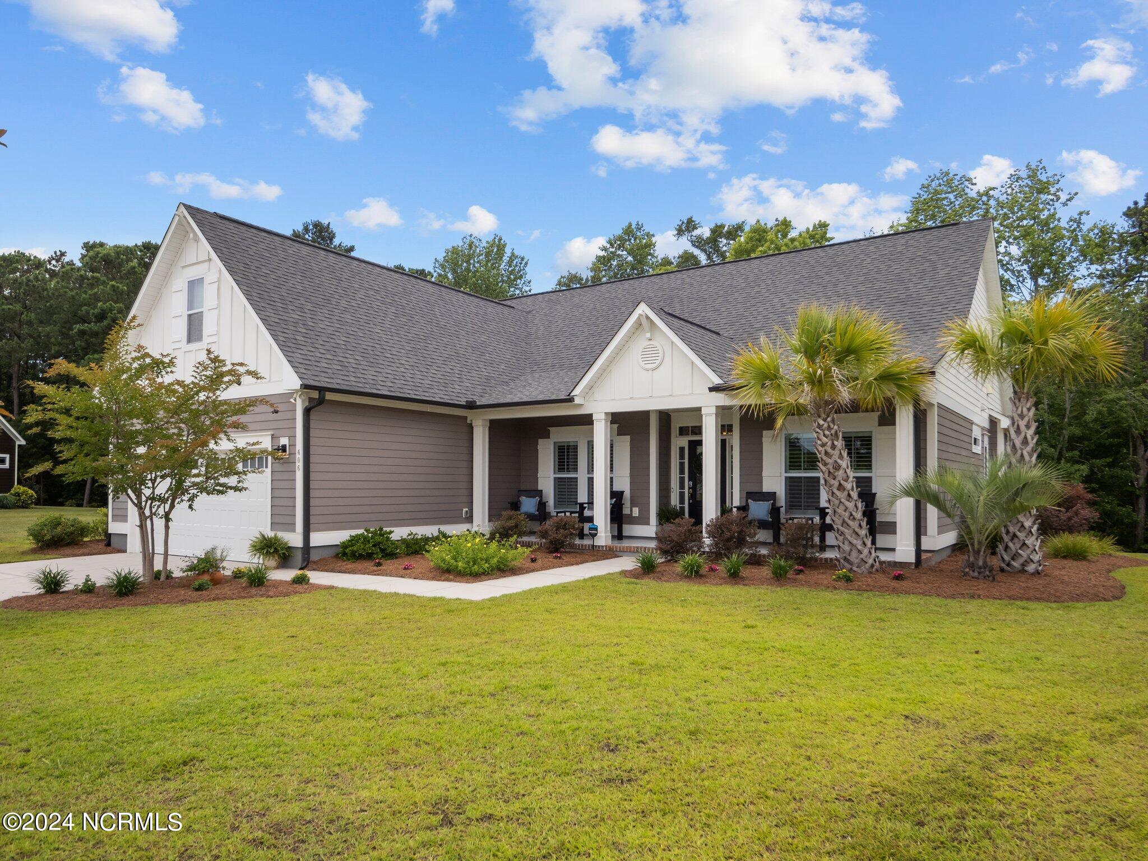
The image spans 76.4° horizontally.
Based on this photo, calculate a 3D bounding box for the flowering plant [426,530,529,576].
[{"bbox_3d":[-1.540,1.946,11.600,1.628,0.677,1.400,0,-3,-7],"label":"flowering plant"}]

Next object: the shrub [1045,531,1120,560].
[{"bbox_3d":[8.774,1.990,12.600,1.120,0.470,1.000,0,-4,0],"label":"shrub"}]

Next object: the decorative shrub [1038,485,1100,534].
[{"bbox_3d":[10.518,1.735,15.600,1.243,1.227,1.206,-2,-4,34],"label":"decorative shrub"}]

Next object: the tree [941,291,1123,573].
[{"bbox_3d":[6.972,0.020,11.100,2.450,4.150,2.400,0,-4,0],"label":"tree"}]

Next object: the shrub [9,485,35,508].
[{"bbox_3d":[-28.728,3.433,38.000,1.118,1.215,1.084,2,-4,-37],"label":"shrub"}]

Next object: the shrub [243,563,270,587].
[{"bbox_3d":[-4.417,2.015,10.150,0.336,0.324,0.326,1,-3,-23],"label":"shrub"}]

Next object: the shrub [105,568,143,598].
[{"bbox_3d":[-5.764,1.954,9.350,0.421,0.379,0.408,2,-4,-31],"label":"shrub"}]

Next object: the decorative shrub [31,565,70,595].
[{"bbox_3d":[-6.886,1.971,9.600,0.435,0.389,0.422,2,-4,-35],"label":"decorative shrub"}]

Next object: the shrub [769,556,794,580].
[{"bbox_3d":[3.088,2.047,10.850,0.370,0.340,0.360,0,-4,0],"label":"shrub"}]

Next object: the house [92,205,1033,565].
[{"bbox_3d":[0.965,-1.039,19.629,17.730,7.940,18.320,-3,-5,34],"label":"house"}]

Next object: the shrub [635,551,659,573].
[{"bbox_3d":[1.132,2.035,11.300,0.360,0.361,0.349,0,-3,6],"label":"shrub"}]

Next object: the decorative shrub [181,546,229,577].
[{"bbox_3d":[-5.546,1.965,10.950,0.650,0.460,0.580,0,-4,0],"label":"decorative shrub"}]

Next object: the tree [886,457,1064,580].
[{"bbox_3d":[5.721,1.253,10.400,2.300,1.720,2.200,0,-4,0],"label":"tree"}]

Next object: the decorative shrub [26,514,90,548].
[{"bbox_3d":[-12.249,2.371,17.300,1.250,0.790,1.200,0,-4,0],"label":"decorative shrub"}]

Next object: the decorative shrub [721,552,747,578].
[{"bbox_3d":[2.354,1.966,10.700,0.374,0.395,0.363,-1,-3,12],"label":"decorative shrub"}]

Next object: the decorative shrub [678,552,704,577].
[{"bbox_3d":[1.758,2.035,11.000,0.380,0.360,0.370,0,-4,0],"label":"decorative shrub"}]

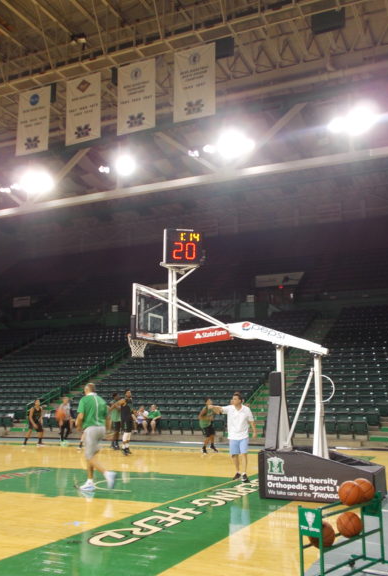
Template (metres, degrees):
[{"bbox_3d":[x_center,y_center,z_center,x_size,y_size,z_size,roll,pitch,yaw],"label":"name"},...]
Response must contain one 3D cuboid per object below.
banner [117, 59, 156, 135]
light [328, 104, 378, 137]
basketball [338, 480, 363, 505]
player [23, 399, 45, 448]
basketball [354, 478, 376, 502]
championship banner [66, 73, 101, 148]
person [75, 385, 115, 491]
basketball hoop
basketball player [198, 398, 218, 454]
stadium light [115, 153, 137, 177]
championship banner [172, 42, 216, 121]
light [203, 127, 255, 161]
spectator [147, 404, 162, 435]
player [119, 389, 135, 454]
[{"bbox_3d":[-3.305,-10.933,33.127,2.513,4.246,0.050,-5,-13,24],"label":"banner"},{"bbox_3d":[8.527,-9.065,31.031,2.400,1.450,0.800,-5,-13,24],"label":"light"},{"bbox_3d":[1.595,2.093,5.870,0.240,0.240,0.240,-5,-12,24],"label":"basketball"},{"bbox_3d":[-6.249,5.278,22.604,0.800,1.780,0.650,6,-12,-27],"label":"player"},{"bbox_3d":[1.795,2.132,6.080,0.240,0.240,0.240,-5,-12,24],"label":"basketball"},{"bbox_3d":[-6.637,-10.721,34.645,2.457,4.270,0.050,-5,-13,24],"label":"championship banner"},{"bbox_3d":[-1.894,2.866,11.100,0.620,2.000,0.580,-11,-16,43],"label":"person"},{"bbox_3d":[-1.175,1.244,12.377,0.480,0.450,0.460,0,-11,0],"label":"basketball hoop"},{"bbox_3d":[0.491,4.698,19.732,0.650,1.800,0.620,-9,-15,40],"label":"basketball player"},{"bbox_3d":[-4.374,-7.887,36.835,1.500,1.400,0.800,-5,-13,24],"label":"stadium light"},{"bbox_3d":[0.020,-8.326,23.450,1.840,3.060,0.040,-5,-12,24],"label":"championship banner"},{"bbox_3d":[2.031,-8.446,33.948,2.900,1.600,0.800,-5,-13,24],"label":"light"},{"bbox_3d":[-1.682,5.600,24.556,0.600,1.220,0.800,-5,-12,24],"label":"spectator"},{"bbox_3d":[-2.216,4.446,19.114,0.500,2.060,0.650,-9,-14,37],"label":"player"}]

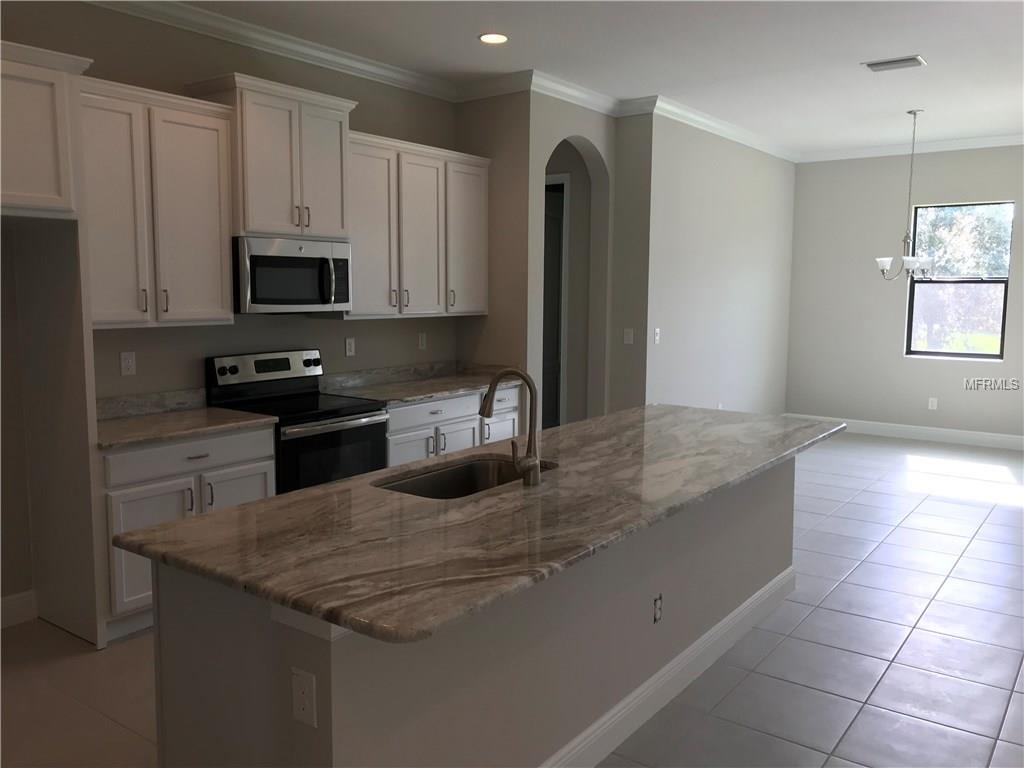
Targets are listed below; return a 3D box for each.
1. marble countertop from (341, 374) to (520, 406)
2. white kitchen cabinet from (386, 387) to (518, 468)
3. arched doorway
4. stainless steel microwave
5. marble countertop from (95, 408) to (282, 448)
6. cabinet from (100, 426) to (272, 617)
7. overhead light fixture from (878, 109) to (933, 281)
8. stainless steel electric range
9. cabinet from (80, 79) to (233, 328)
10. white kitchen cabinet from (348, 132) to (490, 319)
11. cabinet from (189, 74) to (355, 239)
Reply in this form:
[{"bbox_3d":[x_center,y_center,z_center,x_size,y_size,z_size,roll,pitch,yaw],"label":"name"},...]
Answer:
[{"bbox_3d":[-0.591,0.029,5.627,0.653,0.033,1.383,5,8,37],"label":"marble countertop"},{"bbox_3d":[-0.601,0.465,5.683,0.632,0.845,1.383,5,8,37],"label":"white kitchen cabinet"},{"bbox_3d":[0.442,-0.536,6.476,0.173,2.721,0.916,5,8,37],"label":"arched doorway"},{"bbox_3d":[-1.335,-0.621,4.760,0.397,0.403,0.765,5,8,37],"label":"stainless steel microwave"},{"bbox_3d":[-1.744,0.201,4.096,0.653,0.033,0.928,5,8,37],"label":"marble countertop"},{"bbox_3d":[-1.754,0.627,4.151,0.632,0.825,0.928,5,8,37],"label":"cabinet"},{"bbox_3d":[3.304,-1.558,6.874,0.492,1.381,0.492,5,8,37],"label":"overhead light fixture"},{"bbox_3d":[-1.213,0.427,4.787,0.673,1.182,0.767,5,8,37],"label":"stainless steel electric range"},{"bbox_3d":[-1.864,-0.846,4.068,0.341,1.123,0.928,5,8,37],"label":"cabinet"},{"bbox_3d":[-0.710,-1.018,5.599,0.341,1.123,1.383,5,8,37],"label":"white kitchen cabinet"},{"bbox_3d":[-1.327,-1.219,4.682,0.417,0.803,0.805,5,8,37],"label":"cabinet"}]

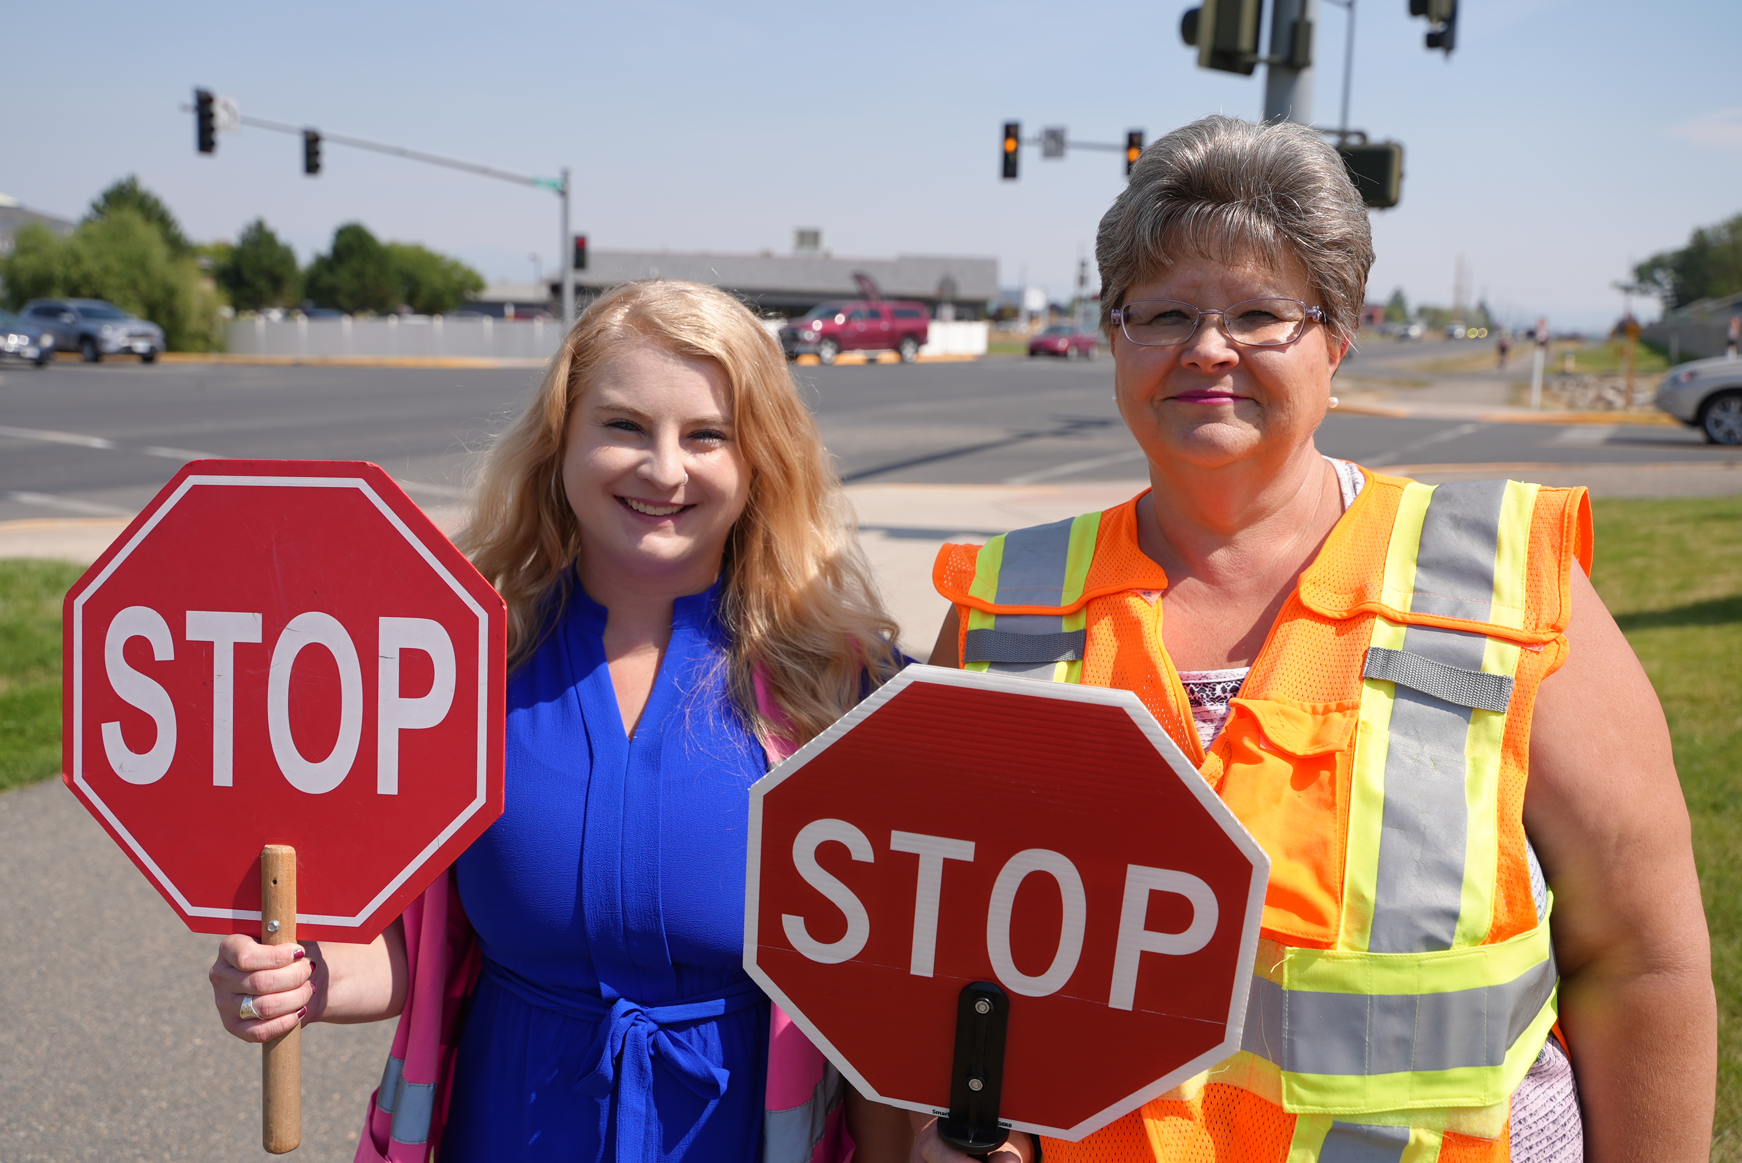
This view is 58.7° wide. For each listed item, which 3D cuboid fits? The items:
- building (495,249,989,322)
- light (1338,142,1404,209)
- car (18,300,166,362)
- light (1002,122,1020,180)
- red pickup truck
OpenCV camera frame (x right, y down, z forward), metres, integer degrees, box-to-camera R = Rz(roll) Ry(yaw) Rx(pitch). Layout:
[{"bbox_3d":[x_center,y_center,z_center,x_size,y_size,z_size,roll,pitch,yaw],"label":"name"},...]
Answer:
[{"bbox_3d":[-8.255,-18.507,101.104,29.000,5.300,15.000,-3,11,-24],"label":"building"},{"bbox_3d":[3.709,-3.037,11.600,0.470,0.450,0.230,7,11,30],"label":"light"},{"bbox_3d":[-21.371,-6.886,42.430,4.600,1.700,1.870,7,11,32],"label":"car"},{"bbox_3d":[3.594,-11.065,39.800,0.360,1.400,0.420,3,10,14],"label":"light"},{"bbox_3d":[-0.601,-8.112,50.415,5.700,1.950,2.000,-8,13,-43],"label":"red pickup truck"}]

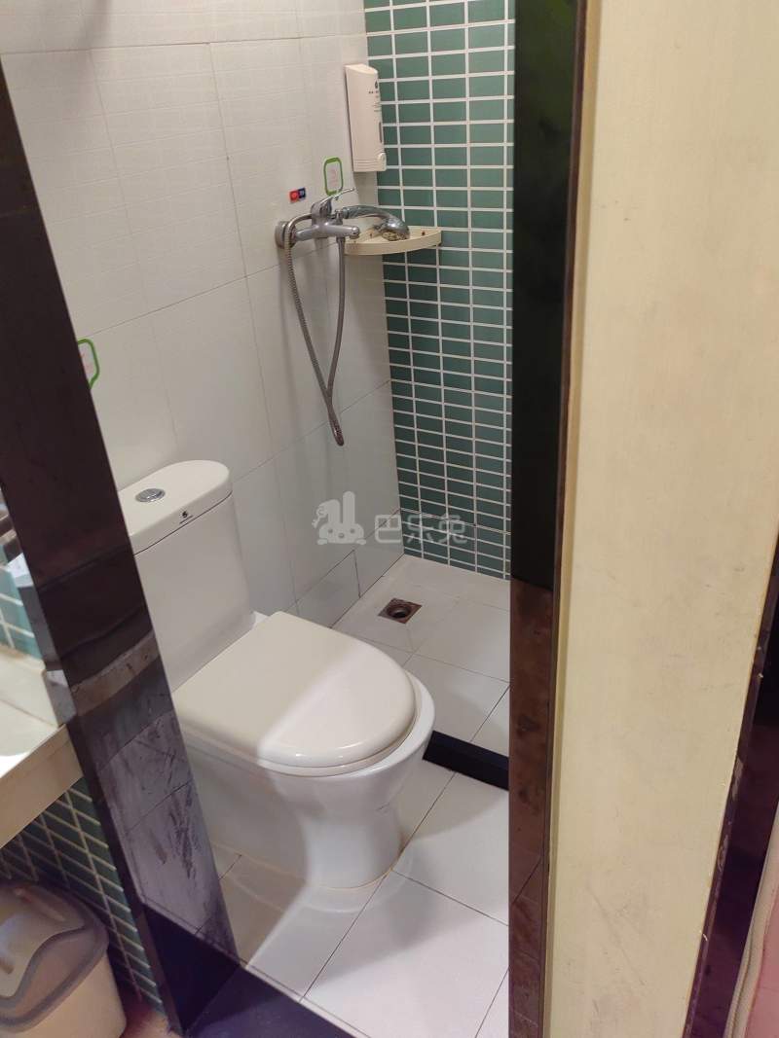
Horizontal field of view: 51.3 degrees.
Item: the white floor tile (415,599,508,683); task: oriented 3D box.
[{"bbox_3d":[0.272,0.354,2.371,0.295,0.010,0.296,13,35,28],"label":"white floor tile"}]

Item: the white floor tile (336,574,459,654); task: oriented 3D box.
[{"bbox_3d":[0.021,0.294,2.508,0.290,0.010,0.296,13,35,28],"label":"white floor tile"}]

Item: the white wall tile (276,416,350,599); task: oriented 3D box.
[{"bbox_3d":[-0.201,-0.029,2.256,0.010,0.450,0.301,13,34,28],"label":"white wall tile"}]

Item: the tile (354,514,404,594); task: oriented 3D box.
[{"bbox_3d":[-0.032,0.108,2.628,0.010,0.180,0.286,13,34,28],"label":"tile"}]

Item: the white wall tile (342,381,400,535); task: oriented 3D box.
[{"bbox_3d":[-0.054,-0.164,2.471,0.010,0.450,0.286,13,34,28],"label":"white wall tile"}]

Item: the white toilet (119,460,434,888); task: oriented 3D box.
[{"bbox_3d":[-0.219,0.350,1.628,0.675,0.782,0.372,13,34,28],"label":"white toilet"}]

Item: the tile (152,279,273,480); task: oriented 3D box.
[{"bbox_3d":[-0.387,-0.284,1.828,0.010,0.449,0.299,13,35,28],"label":"tile"}]

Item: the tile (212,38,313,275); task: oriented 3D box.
[{"bbox_3d":[-0.266,-0.812,1.819,0.010,0.455,0.300,13,35,28],"label":"tile"}]

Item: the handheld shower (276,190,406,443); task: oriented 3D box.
[{"bbox_3d":[-0.072,-0.525,2.086,0.190,0.630,0.370,13,35,28],"label":"handheld shower"}]

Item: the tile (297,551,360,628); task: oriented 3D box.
[{"bbox_3d":[-0.182,0.242,2.433,0.010,0.184,0.300,13,35,28],"label":"tile"}]

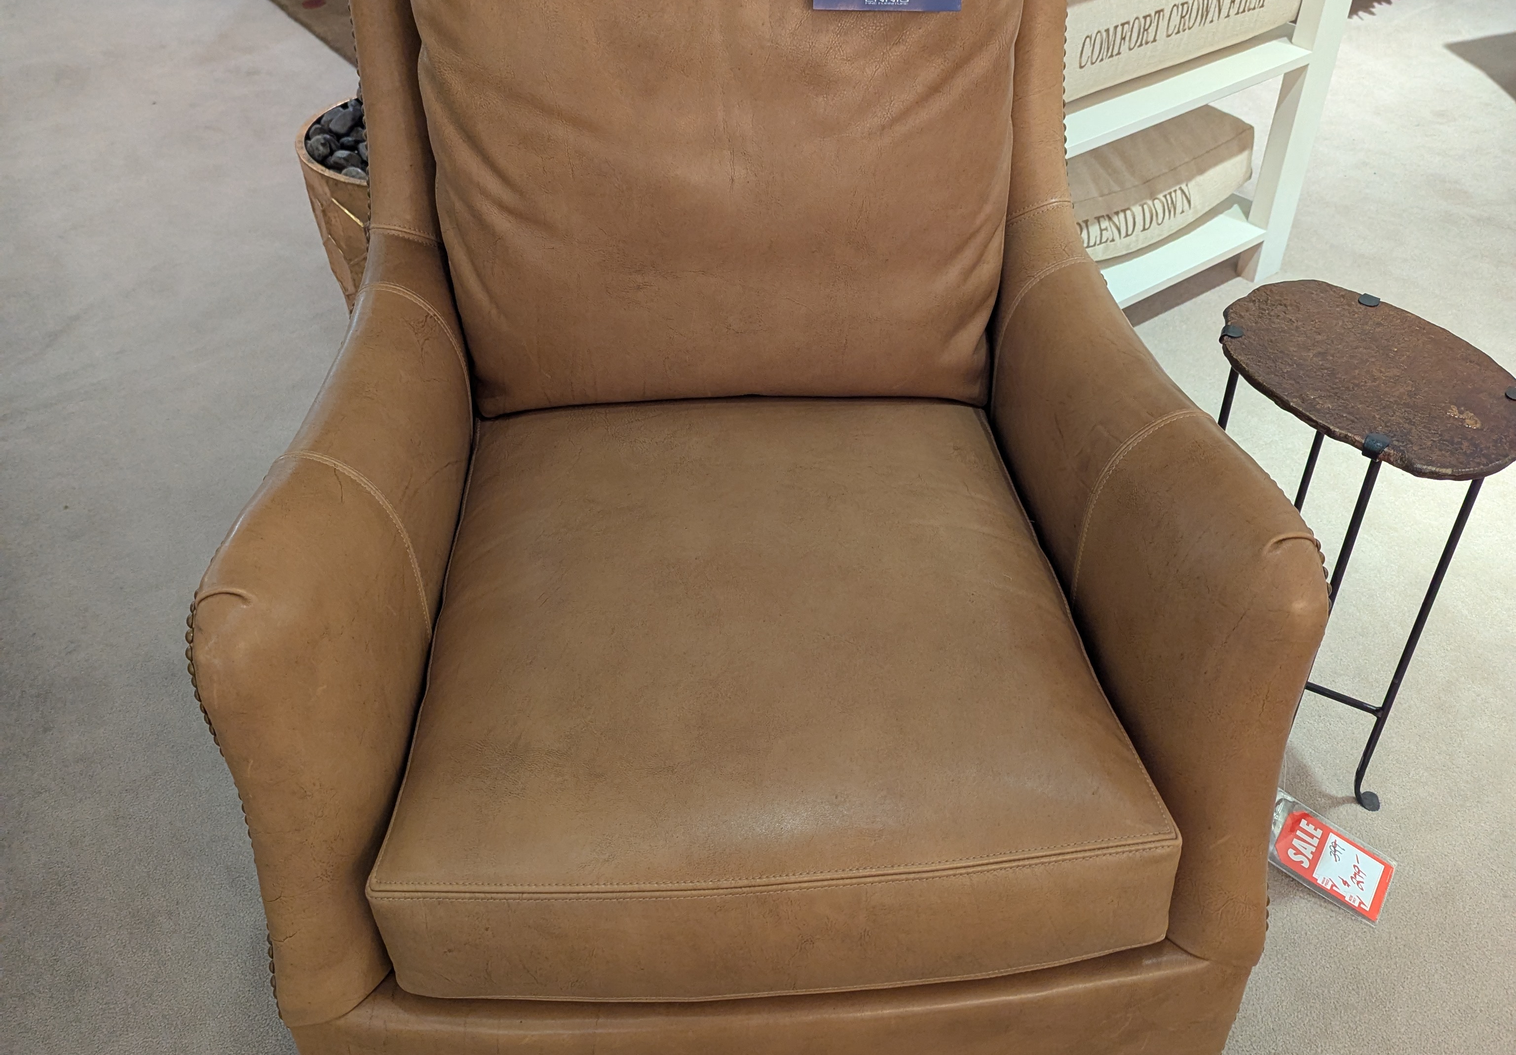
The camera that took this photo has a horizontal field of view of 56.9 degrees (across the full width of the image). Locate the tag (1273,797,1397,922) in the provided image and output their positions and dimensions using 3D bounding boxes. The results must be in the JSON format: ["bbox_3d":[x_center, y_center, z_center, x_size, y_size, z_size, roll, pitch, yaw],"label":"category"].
[{"bbox_3d":[0.605,0.351,1.492,0.143,0.006,0.092,33,49,14],"label":"tag"}]

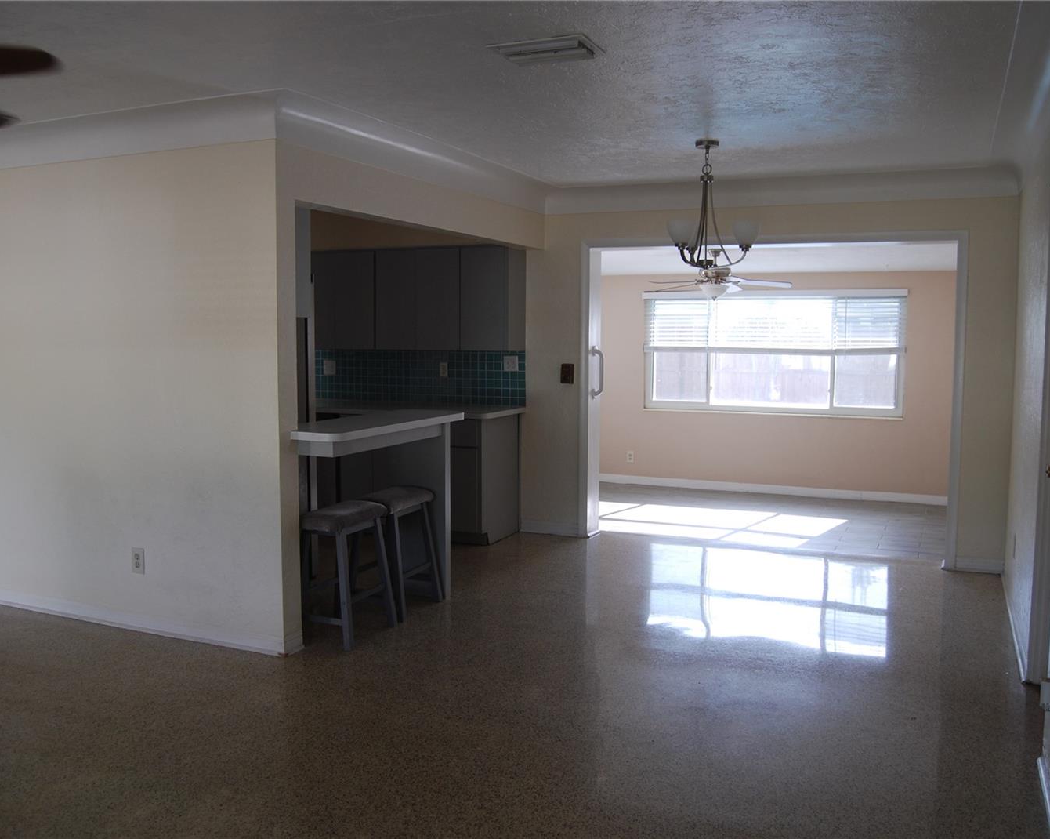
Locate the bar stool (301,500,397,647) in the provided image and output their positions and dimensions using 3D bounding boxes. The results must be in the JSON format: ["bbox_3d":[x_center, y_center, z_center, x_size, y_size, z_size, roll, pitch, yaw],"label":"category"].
[{"bbox_3d":[-0.860,0.728,4.496,0.340,0.625,0.450,3,6,24],"label":"bar stool"}]

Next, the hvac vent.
[{"bbox_3d":[0.072,-1.247,3.188,0.350,0.025,0.230,3,6,24],"label":"hvac vent"}]

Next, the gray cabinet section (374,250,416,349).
[{"bbox_3d":[-0.903,-0.898,7.098,0.348,0.744,0.311,3,6,25],"label":"gray cabinet section"}]

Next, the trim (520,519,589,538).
[{"bbox_3d":[0.182,0.781,6.738,0.463,0.100,0.020,2,6,22],"label":"trim"}]

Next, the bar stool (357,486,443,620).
[{"bbox_3d":[-0.700,0.683,4.970,0.340,0.625,0.450,3,6,24],"label":"bar stool"}]

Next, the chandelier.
[{"bbox_3d":[0.922,-1.055,4.749,0.500,0.700,0.500,3,6,24],"label":"chandelier"}]

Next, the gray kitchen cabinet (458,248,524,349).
[{"bbox_3d":[-0.234,-0.845,6.604,0.387,0.720,0.300,3,6,24],"label":"gray kitchen cabinet"}]

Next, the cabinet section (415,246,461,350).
[{"bbox_3d":[-0.578,-0.883,6.949,0.377,0.744,0.311,3,6,25],"label":"cabinet section"}]

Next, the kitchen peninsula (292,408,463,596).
[{"bbox_3d":[-0.780,0.506,4.774,0.440,1.015,1.200,3,6,24],"label":"kitchen peninsula"}]

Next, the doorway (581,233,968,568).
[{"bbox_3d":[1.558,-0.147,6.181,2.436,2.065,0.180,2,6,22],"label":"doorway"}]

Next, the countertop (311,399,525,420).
[{"bbox_3d":[-1.027,-0.078,6.847,1.925,0.040,0.640,3,6,24],"label":"countertop"}]

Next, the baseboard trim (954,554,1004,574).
[{"bbox_3d":[2.774,0.893,5.700,0.265,0.095,0.020,2,6,22],"label":"baseboard trim"}]

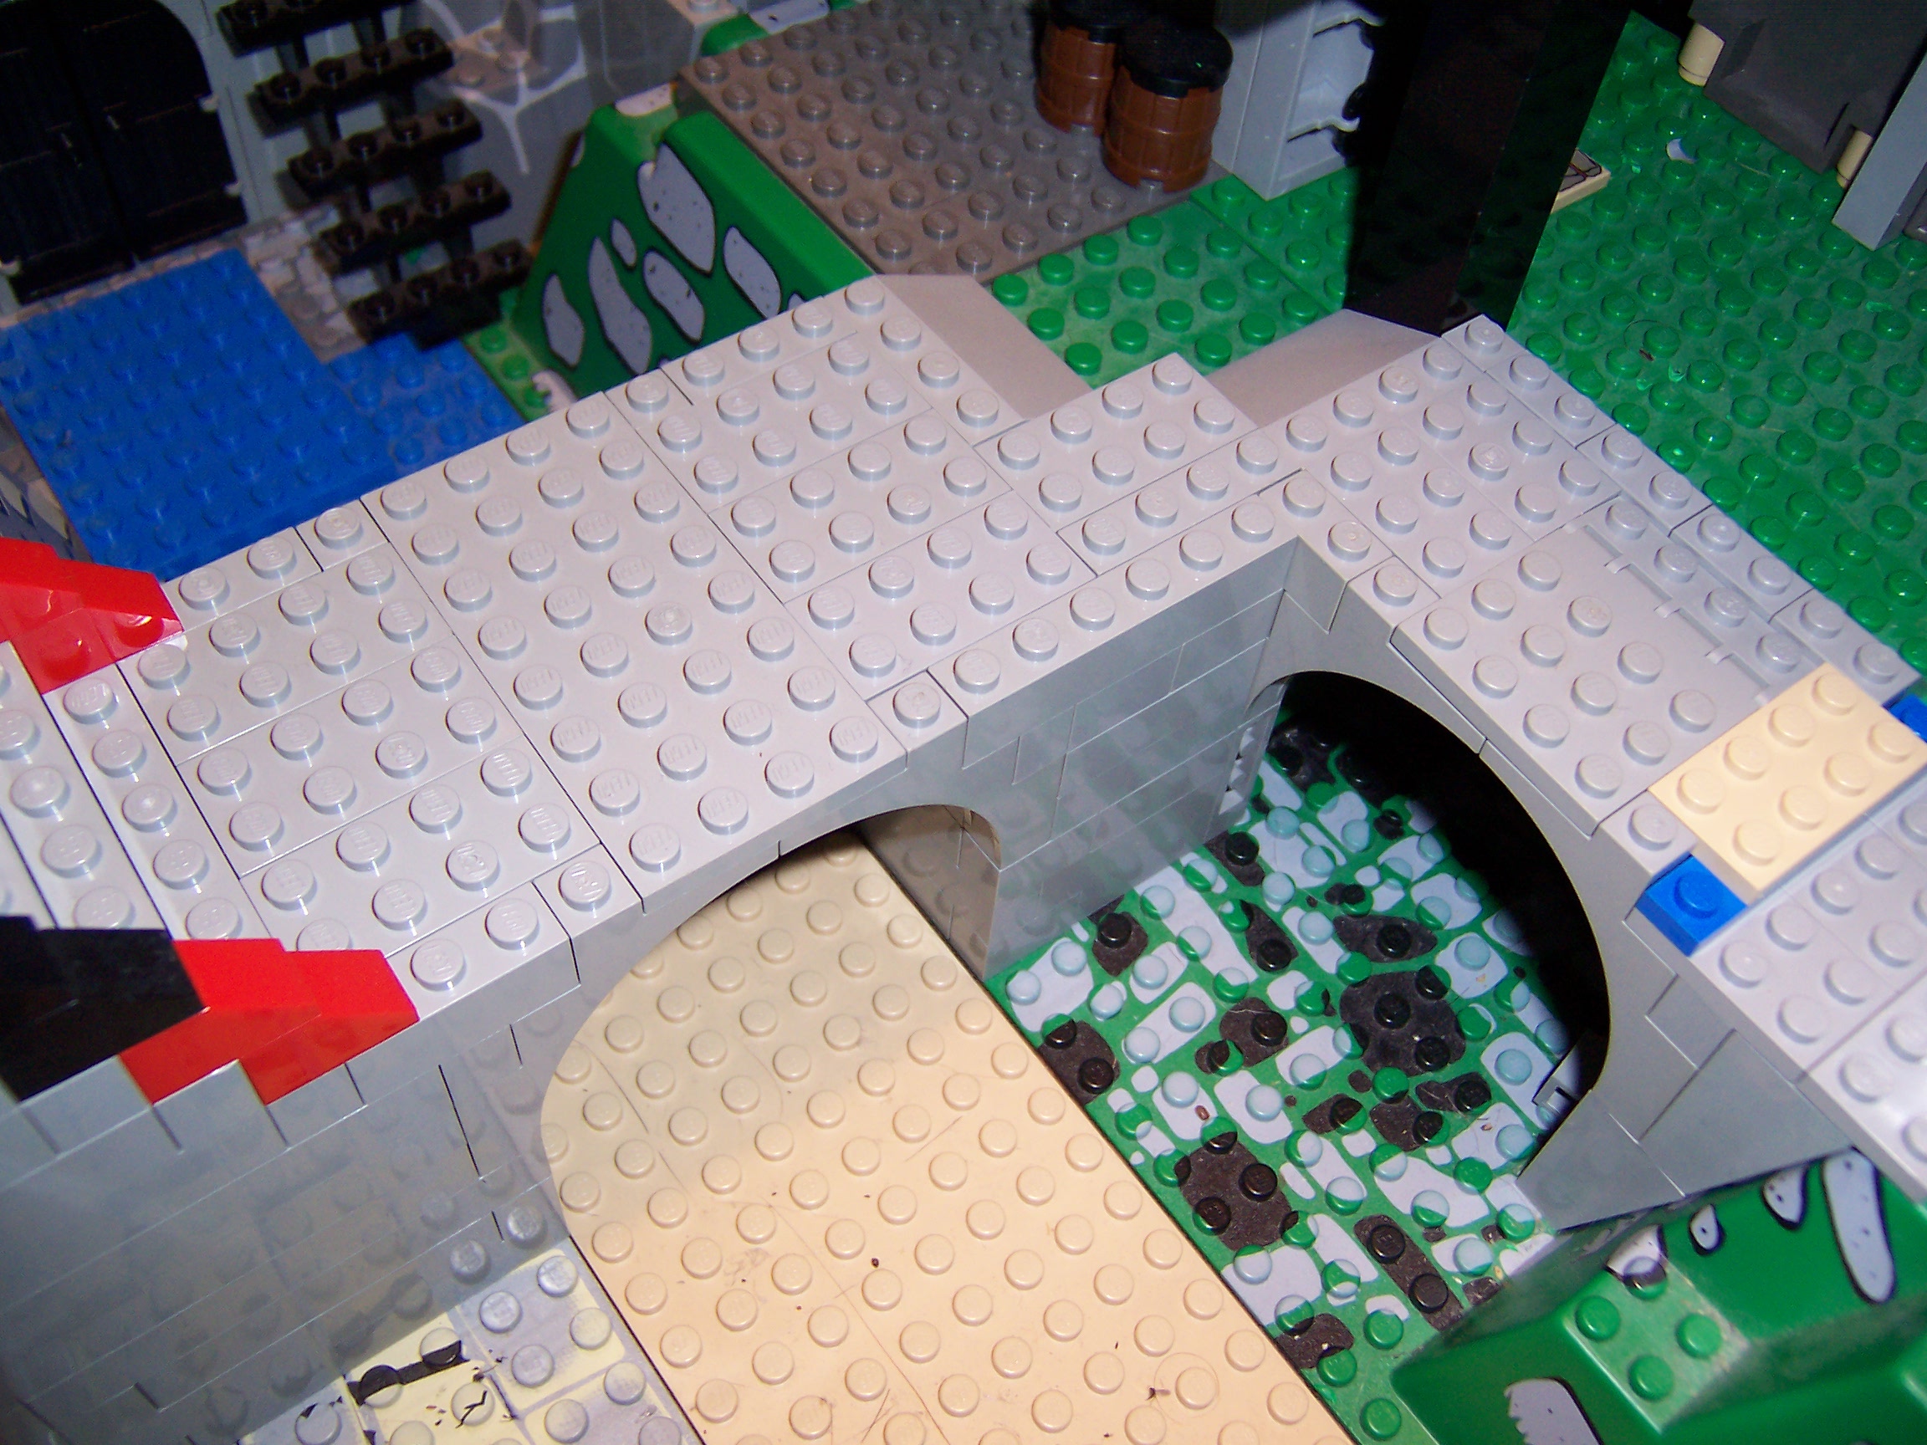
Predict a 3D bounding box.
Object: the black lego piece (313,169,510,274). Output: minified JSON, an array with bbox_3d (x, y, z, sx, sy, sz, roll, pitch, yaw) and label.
[{"bbox_3d":[-0.091,-0.084,0.308,0.032,0.005,0.009,-29,61,-23],"label":"black lego piece"}]

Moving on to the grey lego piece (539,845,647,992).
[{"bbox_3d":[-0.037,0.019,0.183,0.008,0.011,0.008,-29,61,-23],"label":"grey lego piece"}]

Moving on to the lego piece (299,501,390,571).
[{"bbox_3d":[-0.070,-0.019,0.208,0.008,0.010,0.008,-29,61,-23],"label":"lego piece"}]

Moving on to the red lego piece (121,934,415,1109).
[{"bbox_3d":[-0.061,0.025,0.160,0.024,0.020,0.008,-29,61,-23],"label":"red lego piece"}]

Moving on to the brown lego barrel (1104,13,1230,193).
[{"bbox_3d":[0.029,-0.088,0.262,0.016,0.019,0.016,2,54,-3],"label":"brown lego barrel"}]

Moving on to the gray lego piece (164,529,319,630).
[{"bbox_3d":[-0.079,-0.013,0.203,0.016,0.011,0.008,-29,61,-23],"label":"gray lego piece"}]

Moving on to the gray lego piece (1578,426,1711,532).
[{"bbox_3d":[0.083,-0.028,0.227,0.008,0.009,0.016,-29,61,-23],"label":"gray lego piece"}]

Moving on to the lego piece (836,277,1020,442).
[{"bbox_3d":[-0.005,-0.043,0.230,0.008,0.010,0.032,-29,61,-23],"label":"lego piece"}]

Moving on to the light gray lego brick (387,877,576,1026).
[{"bbox_3d":[-0.047,0.024,0.179,0.016,0.011,0.008,-29,61,-23],"label":"light gray lego brick"}]

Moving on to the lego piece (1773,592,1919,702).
[{"bbox_3d":[0.101,-0.007,0.213,0.008,0.009,0.016,-29,61,-23],"label":"lego piece"}]

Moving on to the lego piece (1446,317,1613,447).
[{"bbox_3d":[0.071,-0.042,0.236,0.008,0.009,0.024,-29,61,-23],"label":"lego piece"}]

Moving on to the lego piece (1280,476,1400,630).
[{"bbox_3d":[0.042,-0.021,0.219,0.008,0.011,0.016,-29,61,-23],"label":"lego piece"}]

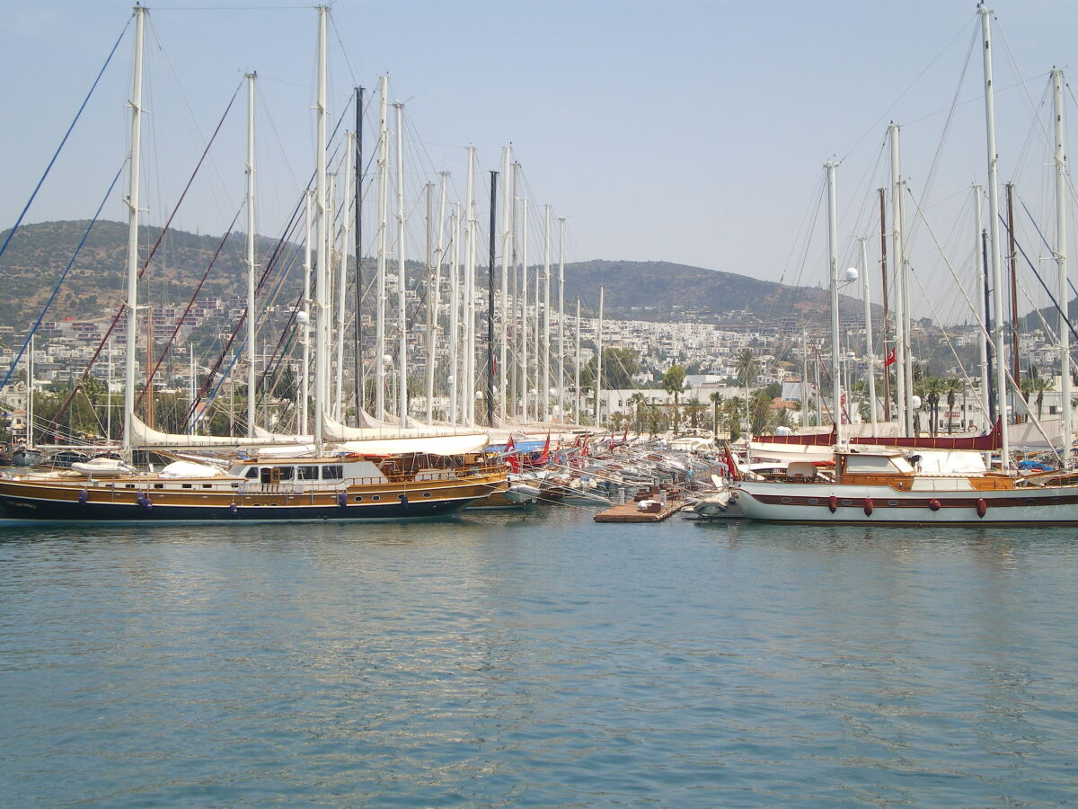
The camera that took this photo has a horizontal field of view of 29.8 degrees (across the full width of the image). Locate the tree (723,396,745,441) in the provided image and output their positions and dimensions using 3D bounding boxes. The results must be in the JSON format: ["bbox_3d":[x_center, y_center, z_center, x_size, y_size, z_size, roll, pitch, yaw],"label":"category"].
[{"bbox_3d":[31.707,2.416,330.000,3.200,7.615,3.200,0,0,0],"label":"tree"}]

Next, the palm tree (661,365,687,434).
[{"bbox_3d":[23.377,-0.378,350.000,4.300,12.757,4.300,0,0,0],"label":"palm tree"}]

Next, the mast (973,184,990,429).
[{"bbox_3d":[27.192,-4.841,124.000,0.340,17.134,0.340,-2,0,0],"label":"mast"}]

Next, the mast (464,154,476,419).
[{"bbox_3d":[-5.539,-8.099,158.000,0.360,23.986,0.360,1,0,0],"label":"mast"}]

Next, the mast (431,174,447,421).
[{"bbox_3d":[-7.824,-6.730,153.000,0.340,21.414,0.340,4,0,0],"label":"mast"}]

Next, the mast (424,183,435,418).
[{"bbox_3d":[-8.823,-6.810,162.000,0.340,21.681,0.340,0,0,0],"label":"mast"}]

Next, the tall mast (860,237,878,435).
[{"bbox_3d":[20.274,-3.190,124.000,0.300,13.838,0.300,-3,0,0],"label":"tall mast"}]

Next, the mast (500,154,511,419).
[{"bbox_3d":[-2.937,-8.900,174.000,0.460,26.600,0.460,1,0,0],"label":"mast"}]

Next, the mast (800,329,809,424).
[{"bbox_3d":[28.338,-1.479,215.000,0.250,12.977,0.250,0,0,0],"label":"mast"}]

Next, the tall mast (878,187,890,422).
[{"bbox_3d":[23.937,-5.515,140.000,0.320,18.736,0.320,-1,0,0],"label":"tall mast"}]

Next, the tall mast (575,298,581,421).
[{"bbox_3d":[4.257,-3.634,220.000,0.330,16.070,0.330,1,0,0],"label":"tall mast"}]

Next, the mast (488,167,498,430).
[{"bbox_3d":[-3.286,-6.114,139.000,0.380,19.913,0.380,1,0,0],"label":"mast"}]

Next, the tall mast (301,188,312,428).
[{"bbox_3d":[-16.995,-5.633,148.000,0.360,20.070,0.360,1,0,0],"label":"tall mast"}]

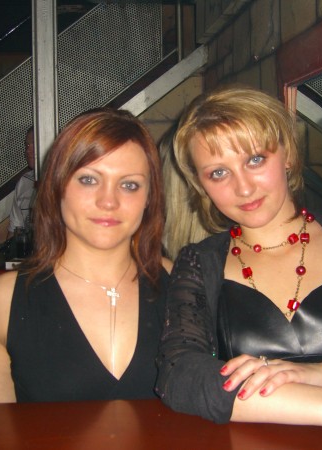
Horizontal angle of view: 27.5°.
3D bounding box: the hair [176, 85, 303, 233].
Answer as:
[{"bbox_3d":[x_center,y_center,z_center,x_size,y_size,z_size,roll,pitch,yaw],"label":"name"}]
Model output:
[{"bbox_3d":[0.127,-0.108,1.080,0.200,0.240,0.210,-17,6,7],"label":"hair"}]

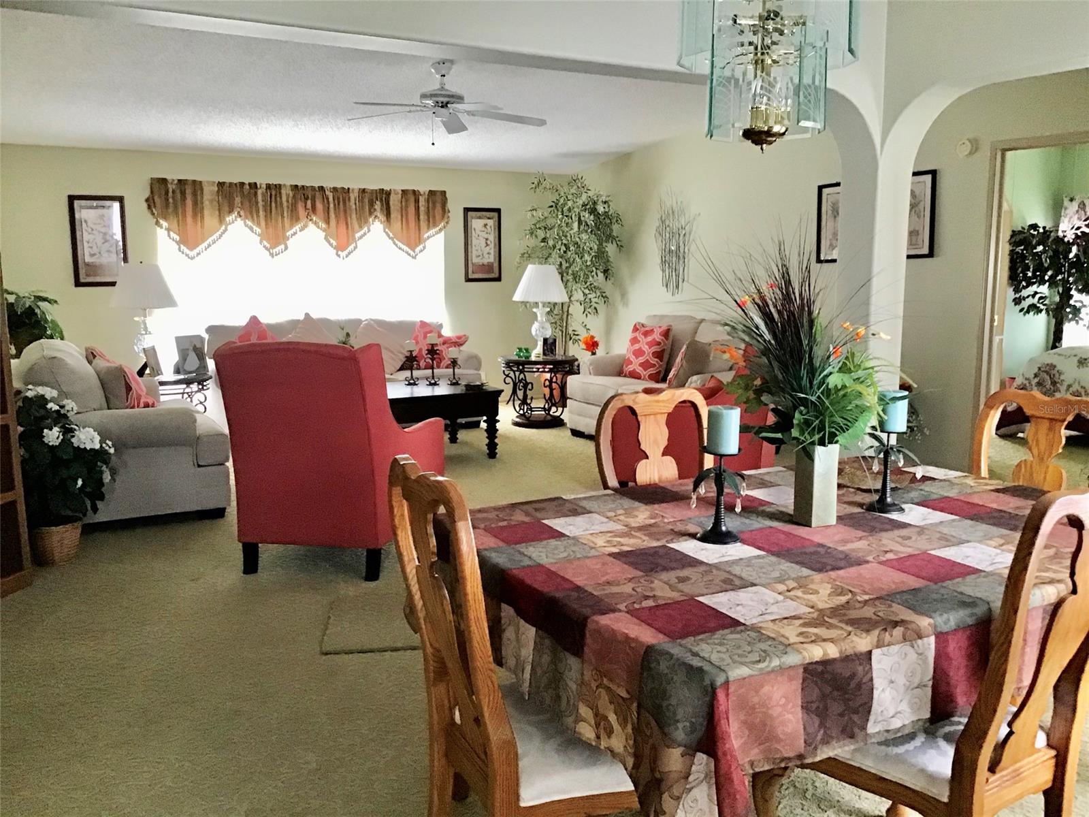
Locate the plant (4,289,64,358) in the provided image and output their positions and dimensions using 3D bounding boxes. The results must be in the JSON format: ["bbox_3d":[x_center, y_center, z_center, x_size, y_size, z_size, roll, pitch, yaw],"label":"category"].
[{"bbox_3d":[-3.651,-0.587,6.900,0.520,0.540,0.500,-5,10,-30],"label":"plant"}]

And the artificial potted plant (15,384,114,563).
[{"bbox_3d":[-2.275,0.305,4.660,0.420,0.822,0.420,-4,9,-28],"label":"artificial potted plant"}]

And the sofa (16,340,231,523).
[{"bbox_3d":[-2.606,0.058,5.868,1.022,0.973,1.676,-5,10,-30],"label":"sofa"}]

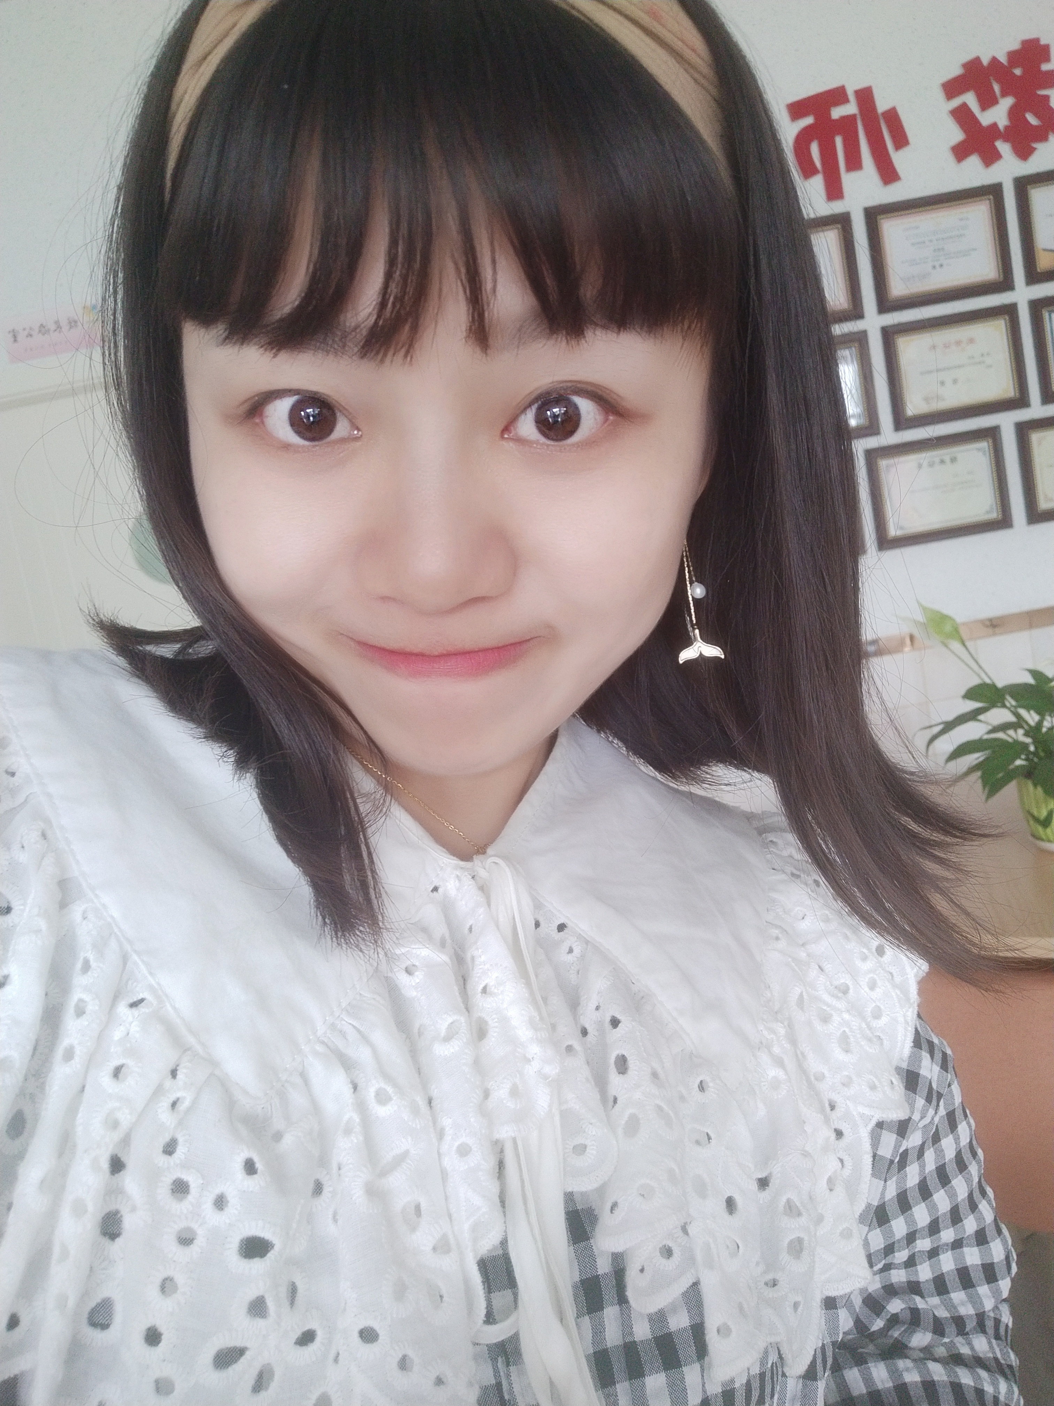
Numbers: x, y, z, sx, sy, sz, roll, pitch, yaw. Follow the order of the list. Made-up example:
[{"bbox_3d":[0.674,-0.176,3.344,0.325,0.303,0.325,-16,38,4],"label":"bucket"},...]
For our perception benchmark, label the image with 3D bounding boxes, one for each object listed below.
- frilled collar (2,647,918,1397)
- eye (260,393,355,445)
[{"bbox_3d":[-0.027,0.106,0.483,0.366,0.243,0.225,1,6,-10],"label":"frilled collar"},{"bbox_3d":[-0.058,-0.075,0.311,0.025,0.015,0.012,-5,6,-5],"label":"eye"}]

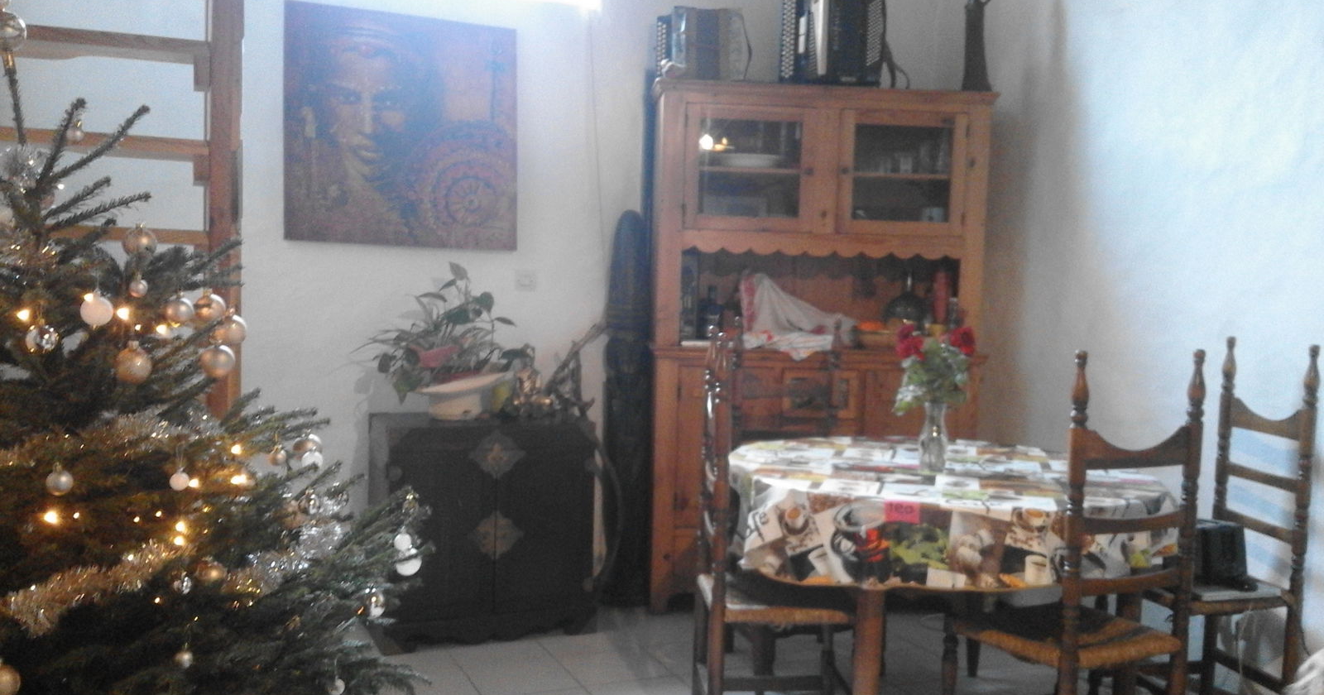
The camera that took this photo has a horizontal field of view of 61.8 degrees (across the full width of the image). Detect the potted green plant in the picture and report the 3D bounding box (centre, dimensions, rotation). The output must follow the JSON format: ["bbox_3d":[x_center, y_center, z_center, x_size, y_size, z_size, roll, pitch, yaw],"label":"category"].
[{"bbox_3d":[-0.759,-0.023,3.914,0.543,0.557,0.462,0,2,-23],"label":"potted green plant"}]

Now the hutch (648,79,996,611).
[{"bbox_3d":[0.608,0.015,4.423,1.318,2.017,0.407,1,2,-4],"label":"hutch"}]

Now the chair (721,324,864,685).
[{"bbox_3d":[0.470,0.478,3.623,0.434,1.137,0.440,0,2,-24],"label":"chair"}]

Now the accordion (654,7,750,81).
[{"bbox_3d":[0.152,-1.147,4.271,0.365,0.301,0.185,1,2,-4],"label":"accordion"}]

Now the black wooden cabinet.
[{"bbox_3d":[-0.668,0.633,3.997,0.727,0.755,0.474,0,2,-23],"label":"black wooden cabinet"}]

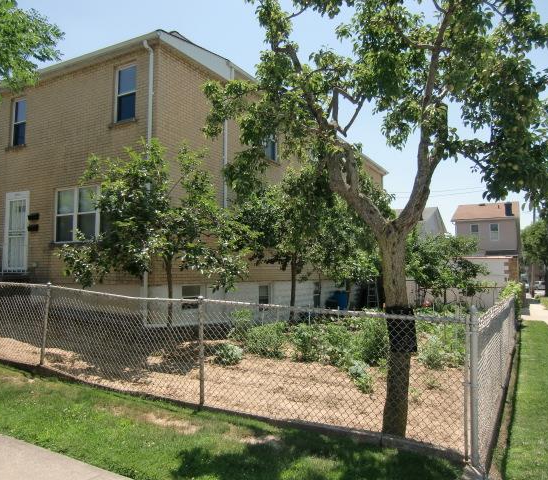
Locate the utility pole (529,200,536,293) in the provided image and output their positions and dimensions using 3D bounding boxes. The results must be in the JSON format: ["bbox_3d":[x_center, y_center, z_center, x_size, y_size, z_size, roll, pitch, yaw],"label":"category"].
[{"bbox_3d":[29.409,0.905,50.366,0.300,10.500,0.300,1,-4,0],"label":"utility pole"}]

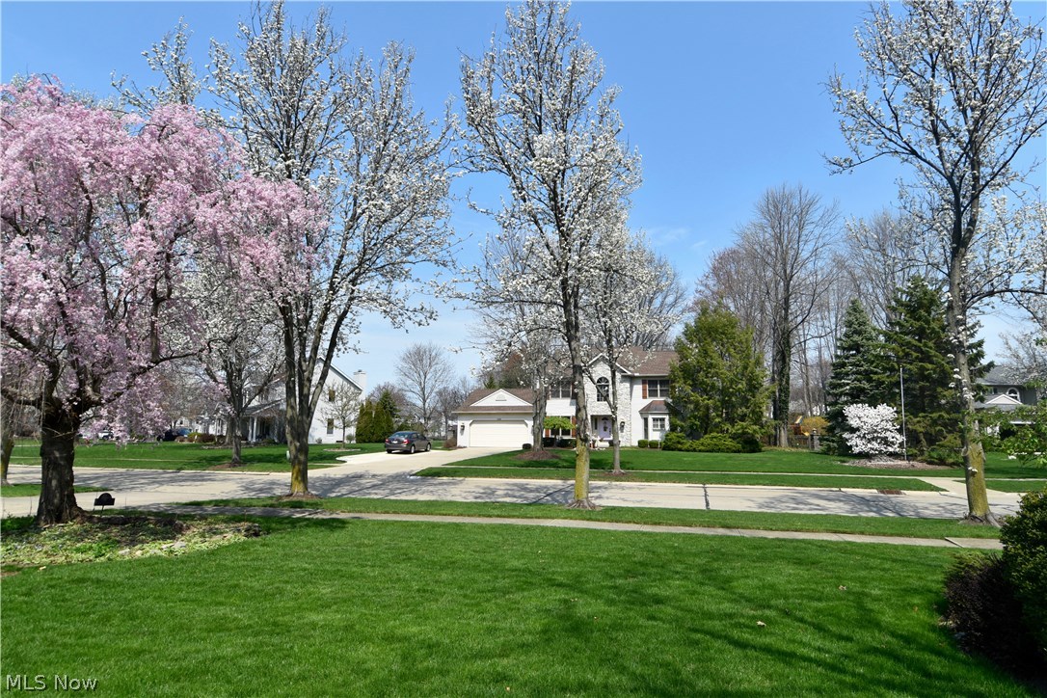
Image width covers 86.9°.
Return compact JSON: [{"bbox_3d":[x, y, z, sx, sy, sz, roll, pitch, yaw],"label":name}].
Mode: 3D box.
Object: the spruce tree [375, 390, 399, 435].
[{"bbox_3d":[-14.587,7.048,59.081,2.900,5.530,2.900,-2,-7,15],"label":"spruce tree"}]

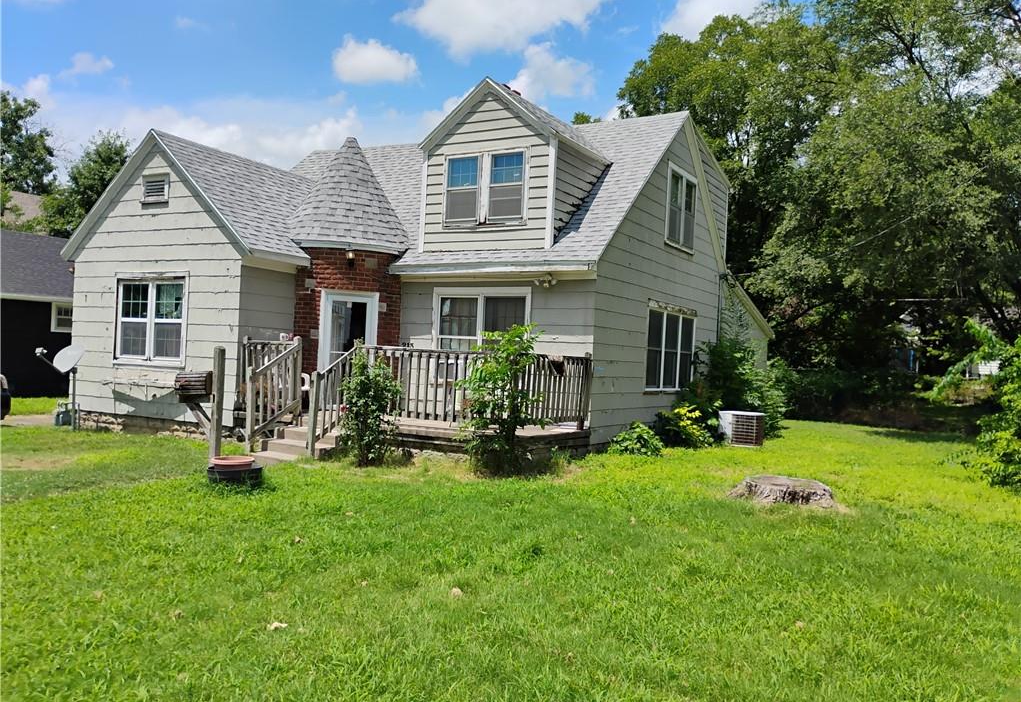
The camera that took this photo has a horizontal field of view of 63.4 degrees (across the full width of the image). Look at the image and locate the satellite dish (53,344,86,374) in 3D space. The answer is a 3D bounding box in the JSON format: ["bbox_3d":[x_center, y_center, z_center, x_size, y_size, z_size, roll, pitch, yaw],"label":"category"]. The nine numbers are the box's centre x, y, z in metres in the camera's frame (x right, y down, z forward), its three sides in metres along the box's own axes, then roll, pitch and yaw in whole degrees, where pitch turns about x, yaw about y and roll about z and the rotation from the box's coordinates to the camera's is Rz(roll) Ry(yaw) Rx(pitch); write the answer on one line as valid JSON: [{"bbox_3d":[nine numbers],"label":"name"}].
[{"bbox_3d":[-7.966,0.135,14.900,0.580,0.600,0.200,2,-20,37],"label":"satellite dish"}]

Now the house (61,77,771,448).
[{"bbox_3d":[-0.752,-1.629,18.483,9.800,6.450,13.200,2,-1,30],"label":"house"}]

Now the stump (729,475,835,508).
[{"bbox_3d":[2.967,1.527,9.050,1.100,0.240,1.000,2,-1,0],"label":"stump"}]

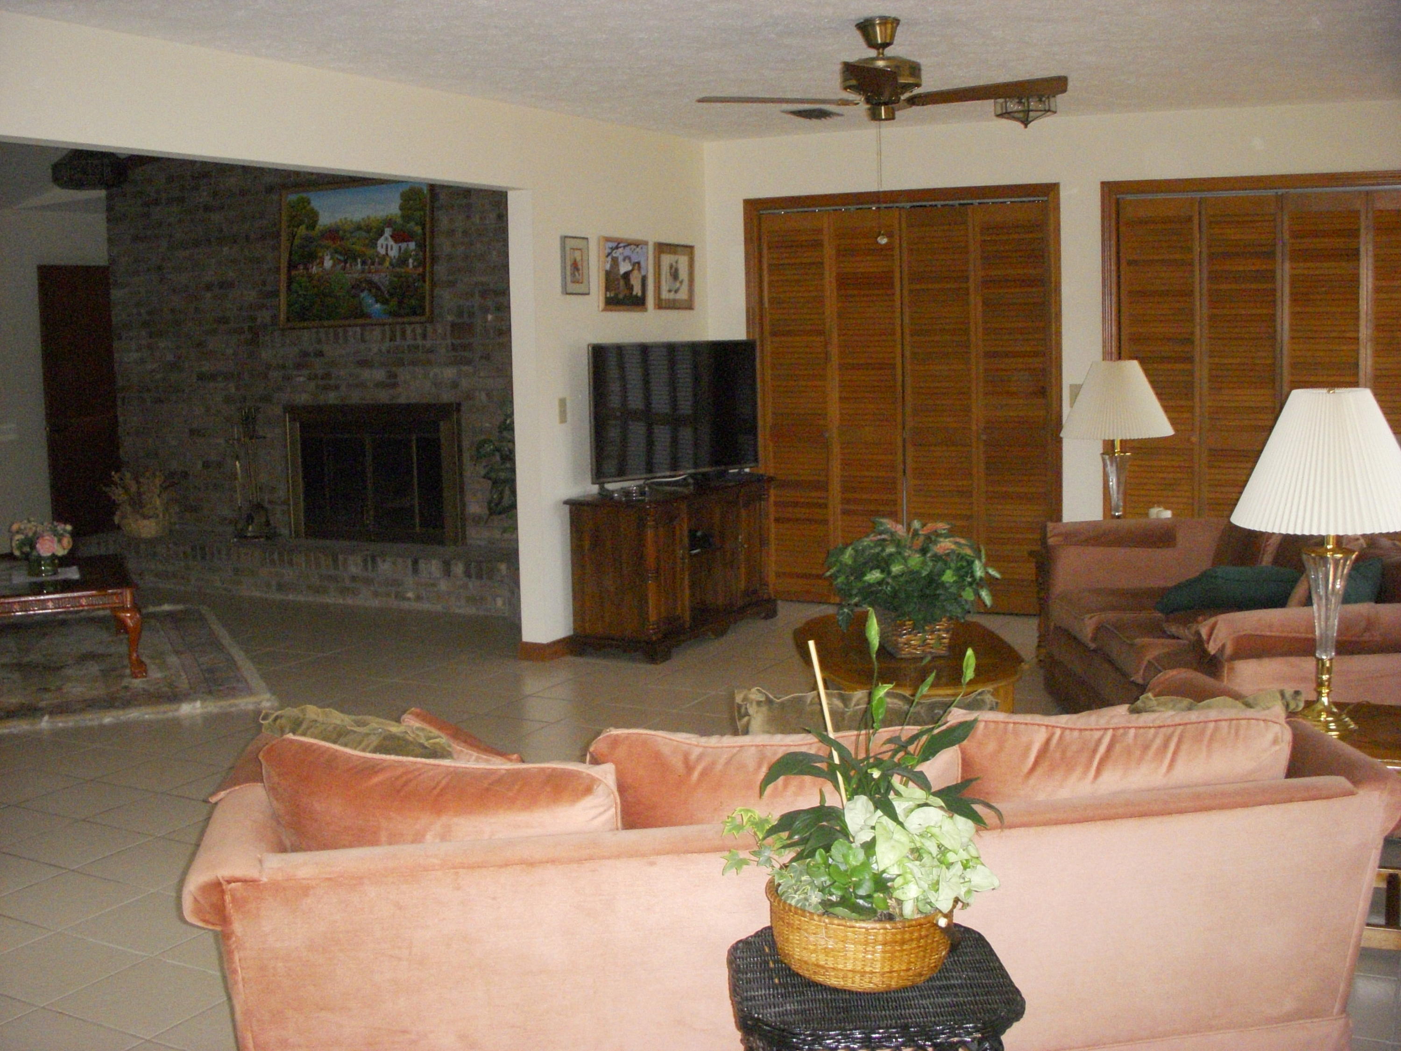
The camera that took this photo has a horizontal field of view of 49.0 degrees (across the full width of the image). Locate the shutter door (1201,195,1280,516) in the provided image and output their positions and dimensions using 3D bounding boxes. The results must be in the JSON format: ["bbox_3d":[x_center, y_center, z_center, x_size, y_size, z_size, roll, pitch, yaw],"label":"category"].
[{"bbox_3d":[2.475,-0.515,7.085,0.370,1.999,0.035,2,9,25],"label":"shutter door"}]

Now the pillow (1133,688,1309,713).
[{"bbox_3d":[0.944,0.481,2.930,0.380,0.380,0.150,-4,26,-19],"label":"pillow"}]

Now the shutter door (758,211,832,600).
[{"bbox_3d":[0.513,-0.612,8.015,0.370,2.015,0.035,2,9,25],"label":"shutter door"}]

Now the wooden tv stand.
[{"bbox_3d":[-0.113,0.172,7.339,0.490,0.710,1.190,3,9,29],"label":"wooden tv stand"}]

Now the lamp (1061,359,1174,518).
[{"bbox_3d":[1.700,-0.282,6.270,0.455,0.800,0.455,3,9,27],"label":"lamp"}]

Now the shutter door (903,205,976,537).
[{"bbox_3d":[1.200,-0.579,7.690,0.370,2.010,0.035,2,9,25],"label":"shutter door"}]

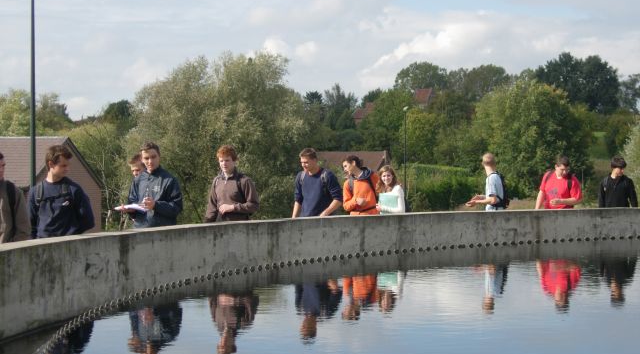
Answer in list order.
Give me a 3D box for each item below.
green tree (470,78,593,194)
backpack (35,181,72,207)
[{"bbox_3d":[10.092,-1.828,72.000,5.890,5.790,5.300,0,0,0],"label":"green tree"},{"bbox_3d":[-2.030,0.170,11.600,0.320,0.420,0.240,0,0,0],"label":"backpack"}]

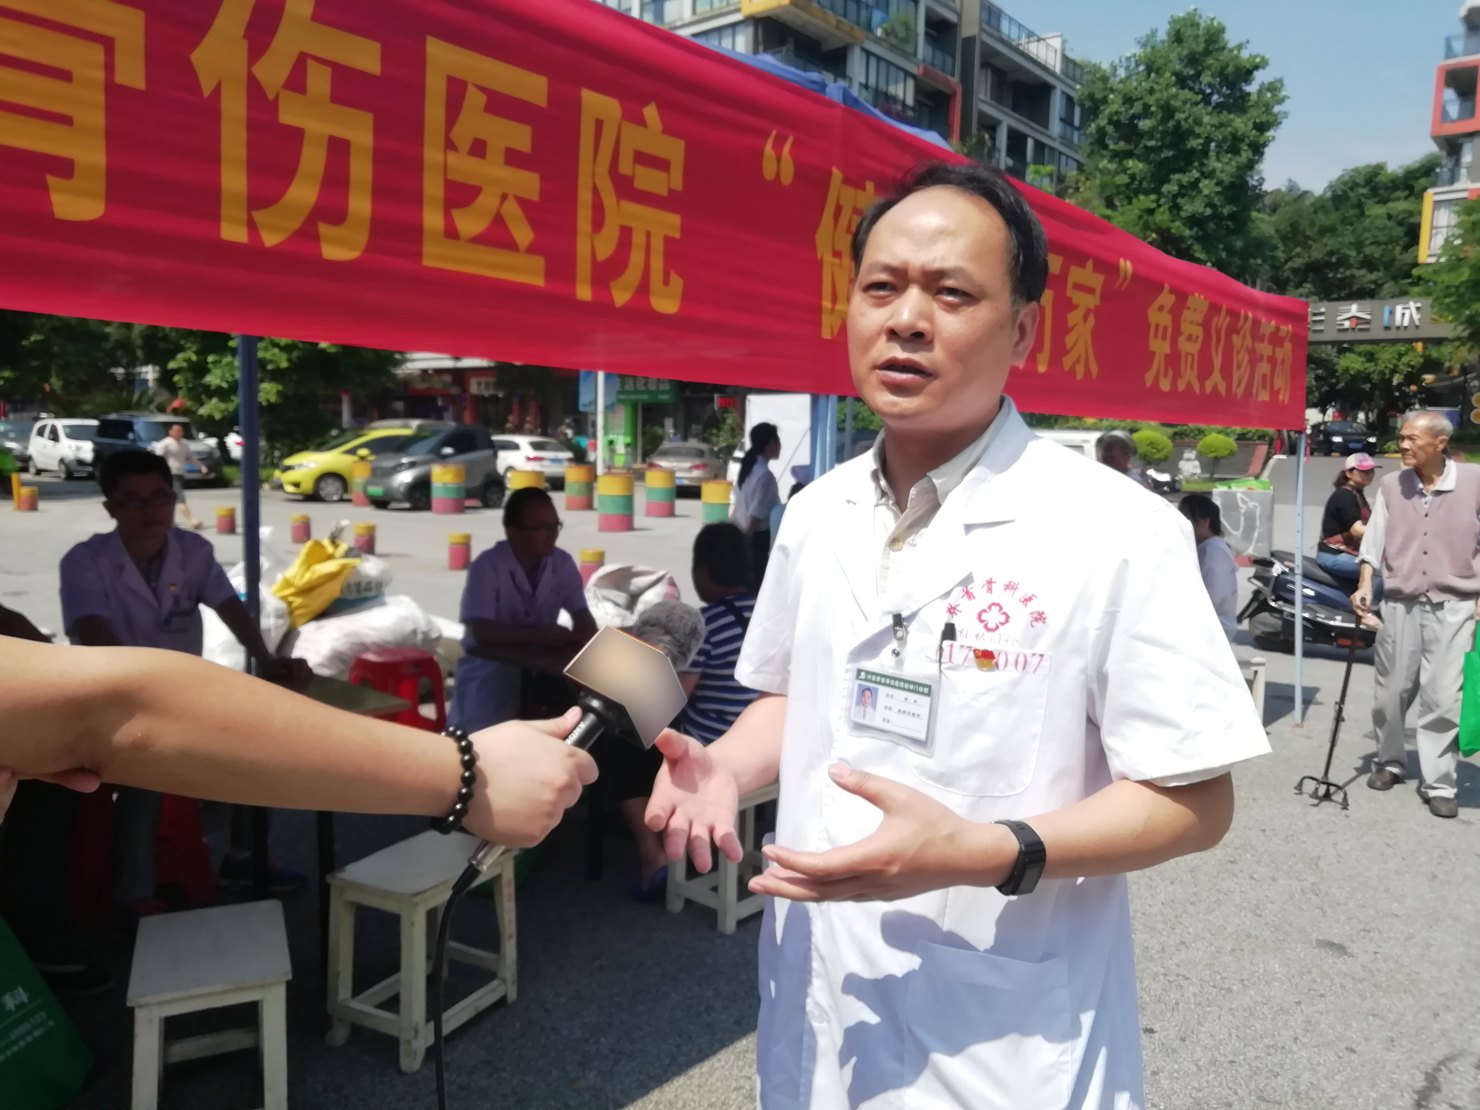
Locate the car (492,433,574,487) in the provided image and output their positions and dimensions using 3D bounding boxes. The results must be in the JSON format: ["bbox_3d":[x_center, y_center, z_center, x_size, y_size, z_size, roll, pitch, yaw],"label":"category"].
[{"bbox_3d":[-6.518,-2.576,30.365,4.450,1.490,1.800,6,7,37],"label":"car"}]

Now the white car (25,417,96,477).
[{"bbox_3d":[-17.667,-2.849,29.720,3.550,1.520,1.610,7,8,41],"label":"white car"}]

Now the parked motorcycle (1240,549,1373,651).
[{"bbox_3d":[4.479,0.221,7.813,1.820,1.130,0.680,7,8,40],"label":"parked motorcycle"}]

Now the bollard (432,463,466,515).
[{"bbox_3d":[-5.306,-1.157,20.256,0.580,0.880,0.580,0,6,-15],"label":"bollard"}]

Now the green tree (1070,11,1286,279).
[{"bbox_3d":[15.650,-11.378,40.343,7.900,16.379,7.900,2,6,0],"label":"green tree"}]

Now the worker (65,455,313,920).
[{"bbox_3d":[-1.650,0.391,3.233,0.620,1.350,0.680,-3,7,-38],"label":"worker"}]

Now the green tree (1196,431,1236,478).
[{"bbox_3d":[16.944,-3.527,39.418,1.430,1.650,1.430,4,6,23],"label":"green tree"}]

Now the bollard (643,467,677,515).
[{"bbox_3d":[-1.513,-1.182,21.256,0.580,0.880,0.580,1,6,-4],"label":"bollard"}]

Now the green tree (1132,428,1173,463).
[{"bbox_3d":[12.997,-3.204,35.000,1.270,1.485,1.270,2,6,0],"label":"green tree"}]

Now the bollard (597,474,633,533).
[{"bbox_3d":[-1.985,-0.859,17.800,0.590,0.880,0.590,2,6,0],"label":"bollard"}]

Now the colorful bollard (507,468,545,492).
[{"bbox_3d":[-3.484,-0.920,18.256,0.580,0.880,0.580,0,6,-11],"label":"colorful bollard"}]

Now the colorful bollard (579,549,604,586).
[{"bbox_3d":[-1.426,0.126,10.750,0.245,0.375,0.245,2,6,0],"label":"colorful bollard"}]

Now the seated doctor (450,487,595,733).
[{"bbox_3d":[-0.749,0.381,3.907,0.570,1.270,0.700,-5,8,-45],"label":"seated doctor"}]

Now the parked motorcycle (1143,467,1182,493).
[{"bbox_3d":[13.283,-2.397,35.251,1.700,1.000,0.680,-1,6,-17],"label":"parked motorcycle"}]

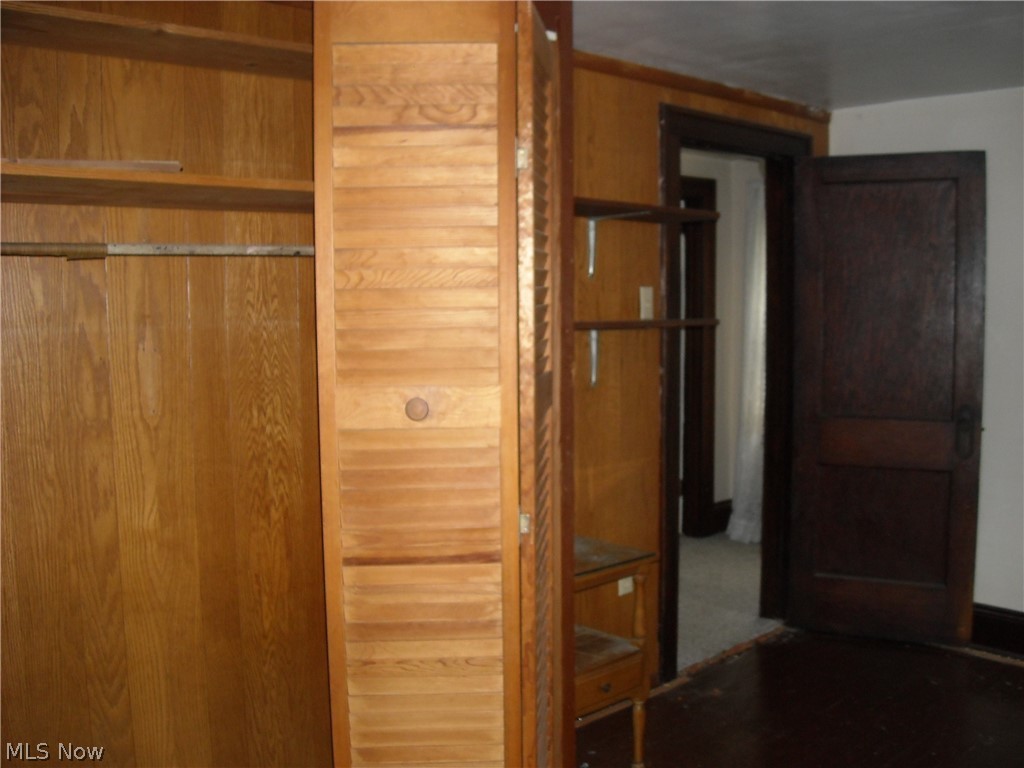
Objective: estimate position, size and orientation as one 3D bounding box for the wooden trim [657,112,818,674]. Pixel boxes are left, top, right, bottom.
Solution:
[{"bbox_3d":[0.867,0.029,4.130,1.020,2.100,0.140,-5,6,-44],"label":"wooden trim"}]

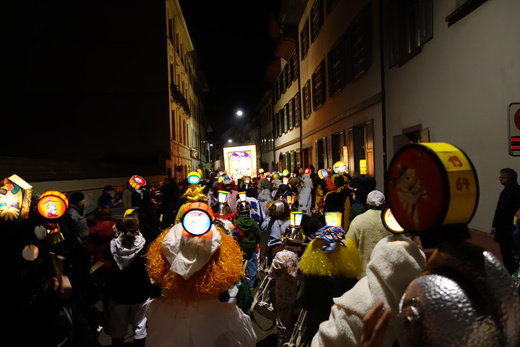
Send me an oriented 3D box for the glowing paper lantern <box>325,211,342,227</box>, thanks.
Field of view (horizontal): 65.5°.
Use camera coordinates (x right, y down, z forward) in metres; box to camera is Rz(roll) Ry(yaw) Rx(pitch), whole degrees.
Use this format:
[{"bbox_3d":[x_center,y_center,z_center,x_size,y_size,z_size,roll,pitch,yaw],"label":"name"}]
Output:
[{"bbox_3d":[0.604,0.371,3.300,0.120,0.135,0.120,-2,0,26],"label":"glowing paper lantern"}]

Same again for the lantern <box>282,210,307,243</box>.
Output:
[{"bbox_3d":[0.372,0.574,4.300,0.230,0.330,0.230,1,0,-23],"label":"lantern"}]

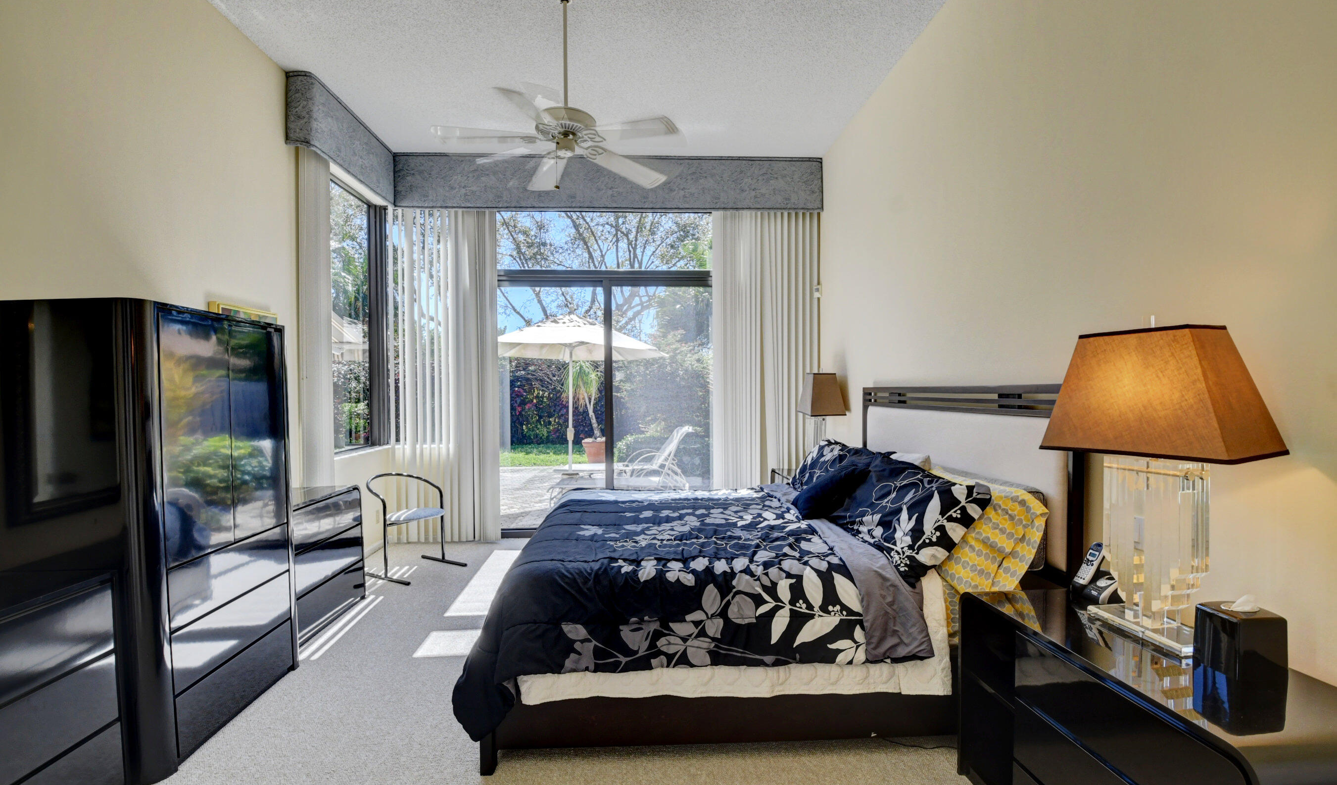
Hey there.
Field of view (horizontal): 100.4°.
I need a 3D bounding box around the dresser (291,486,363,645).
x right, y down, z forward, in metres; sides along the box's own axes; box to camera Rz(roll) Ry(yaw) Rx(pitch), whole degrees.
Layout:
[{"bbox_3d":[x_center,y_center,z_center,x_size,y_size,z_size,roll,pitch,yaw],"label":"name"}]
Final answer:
[{"bbox_3d":[-2.071,0.939,3.046,0.377,0.715,0.923,-1,0,-3],"label":"dresser"}]

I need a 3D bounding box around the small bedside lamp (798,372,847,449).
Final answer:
[{"bbox_3d":[1.223,0.232,4.509,0.308,0.834,0.437,-1,0,-3],"label":"small bedside lamp"}]

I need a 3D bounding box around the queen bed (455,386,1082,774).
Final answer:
[{"bbox_3d":[0.363,0.624,2.916,2.213,1.300,1.985,-1,0,-3],"label":"queen bed"}]

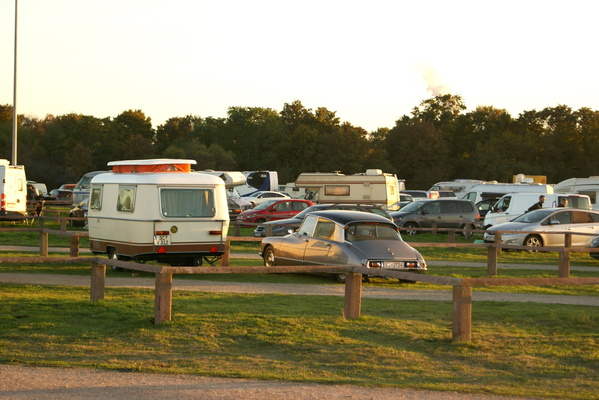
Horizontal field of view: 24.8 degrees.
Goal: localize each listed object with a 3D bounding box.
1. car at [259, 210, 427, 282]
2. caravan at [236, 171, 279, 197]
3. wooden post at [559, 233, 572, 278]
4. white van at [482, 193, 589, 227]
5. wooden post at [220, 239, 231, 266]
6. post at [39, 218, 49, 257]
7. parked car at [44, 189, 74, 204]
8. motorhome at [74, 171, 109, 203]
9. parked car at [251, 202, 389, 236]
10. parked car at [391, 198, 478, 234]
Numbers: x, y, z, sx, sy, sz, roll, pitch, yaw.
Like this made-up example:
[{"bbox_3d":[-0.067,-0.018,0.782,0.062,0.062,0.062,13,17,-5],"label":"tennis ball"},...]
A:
[{"bbox_3d":[0.810,0.935,29.000,1.800,1.460,4.840,0,0,-30],"label":"car"},{"bbox_3d":[-4.350,-0.550,98.900,5.500,2.900,2.300,0,0,16],"label":"caravan"},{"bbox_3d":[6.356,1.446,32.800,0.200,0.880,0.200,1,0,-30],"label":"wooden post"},{"bbox_3d":[9.835,0.731,57.000,1.990,1.980,5.000,1,0,-29],"label":"white van"},{"bbox_3d":[-1.887,1.335,34.800,0.200,0.720,0.200,1,0,-30],"label":"wooden post"},{"bbox_3d":[-6.900,1.180,37.000,0.170,0.780,0.170,0,0,-38],"label":"post"},{"bbox_3d":[-20.141,-0.157,116.000,1.750,1.470,4.300,1,0,-26],"label":"parked car"},{"bbox_3d":[-13.431,-0.775,97.000,5.200,2.500,2.000,1,0,2],"label":"motorhome"},{"bbox_3d":[0.864,0.905,50.200,4.800,1.490,1.820,0,0,-22],"label":"parked car"},{"bbox_3d":[6.450,0.850,66.800,4.650,1.740,1.820,0,0,-13],"label":"parked car"}]

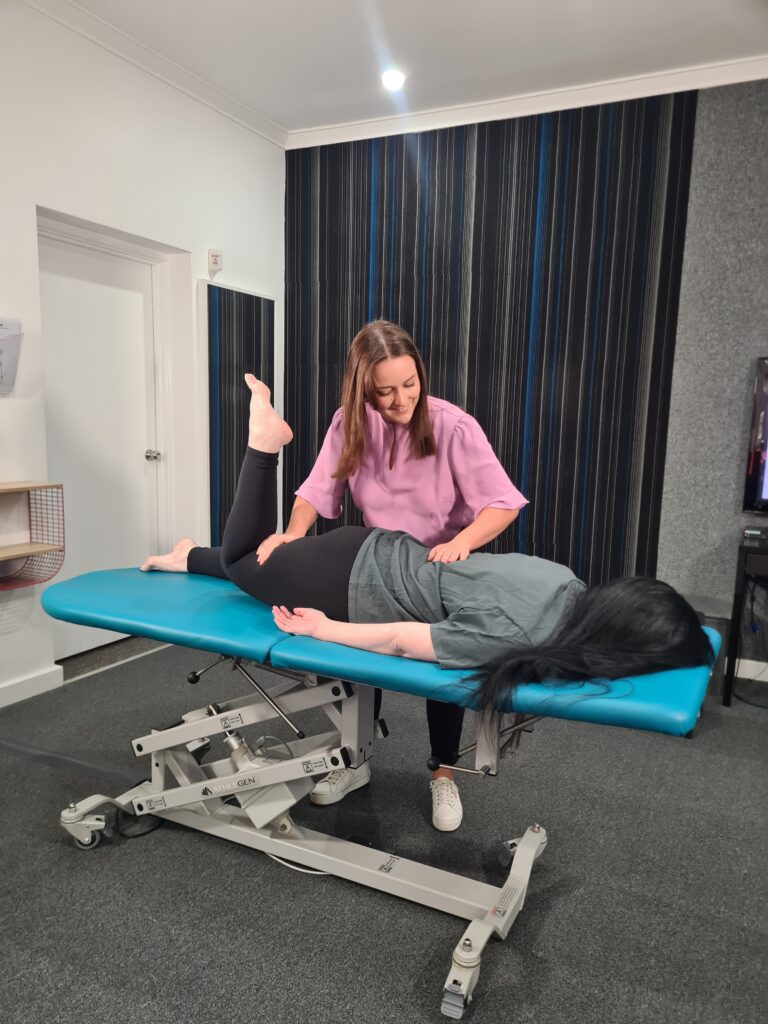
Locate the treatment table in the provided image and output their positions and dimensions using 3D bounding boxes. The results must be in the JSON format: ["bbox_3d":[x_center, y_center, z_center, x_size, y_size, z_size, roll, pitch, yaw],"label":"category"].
[{"bbox_3d":[-0.095,0.639,2.088,1.795,0.790,0.695,5,9,26],"label":"treatment table"}]

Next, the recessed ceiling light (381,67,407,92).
[{"bbox_3d":[0.048,-2.158,3.846,0.100,0.040,0.100,5,9,26],"label":"recessed ceiling light"}]

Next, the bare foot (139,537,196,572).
[{"bbox_3d":[-0.681,0.133,2.428,0.225,0.110,0.090,5,9,26],"label":"bare foot"}]

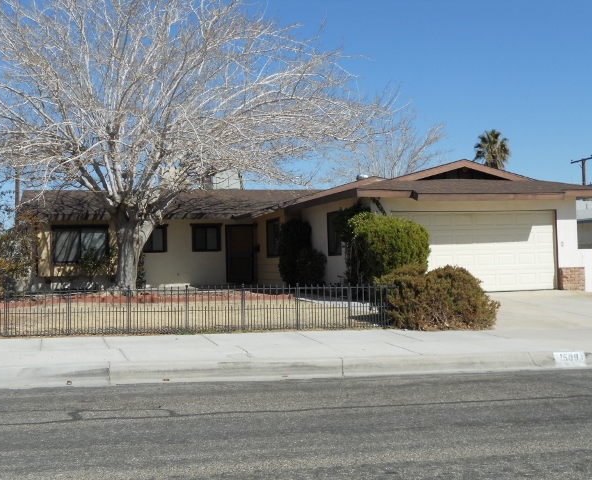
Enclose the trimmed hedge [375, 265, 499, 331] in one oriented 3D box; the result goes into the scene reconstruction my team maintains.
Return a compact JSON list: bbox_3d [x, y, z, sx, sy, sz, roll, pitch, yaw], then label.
[{"bbox_3d":[2.490,1.012,15.780,2.150,1.120,1.800,-1,-1,-17],"label":"trimmed hedge"}]

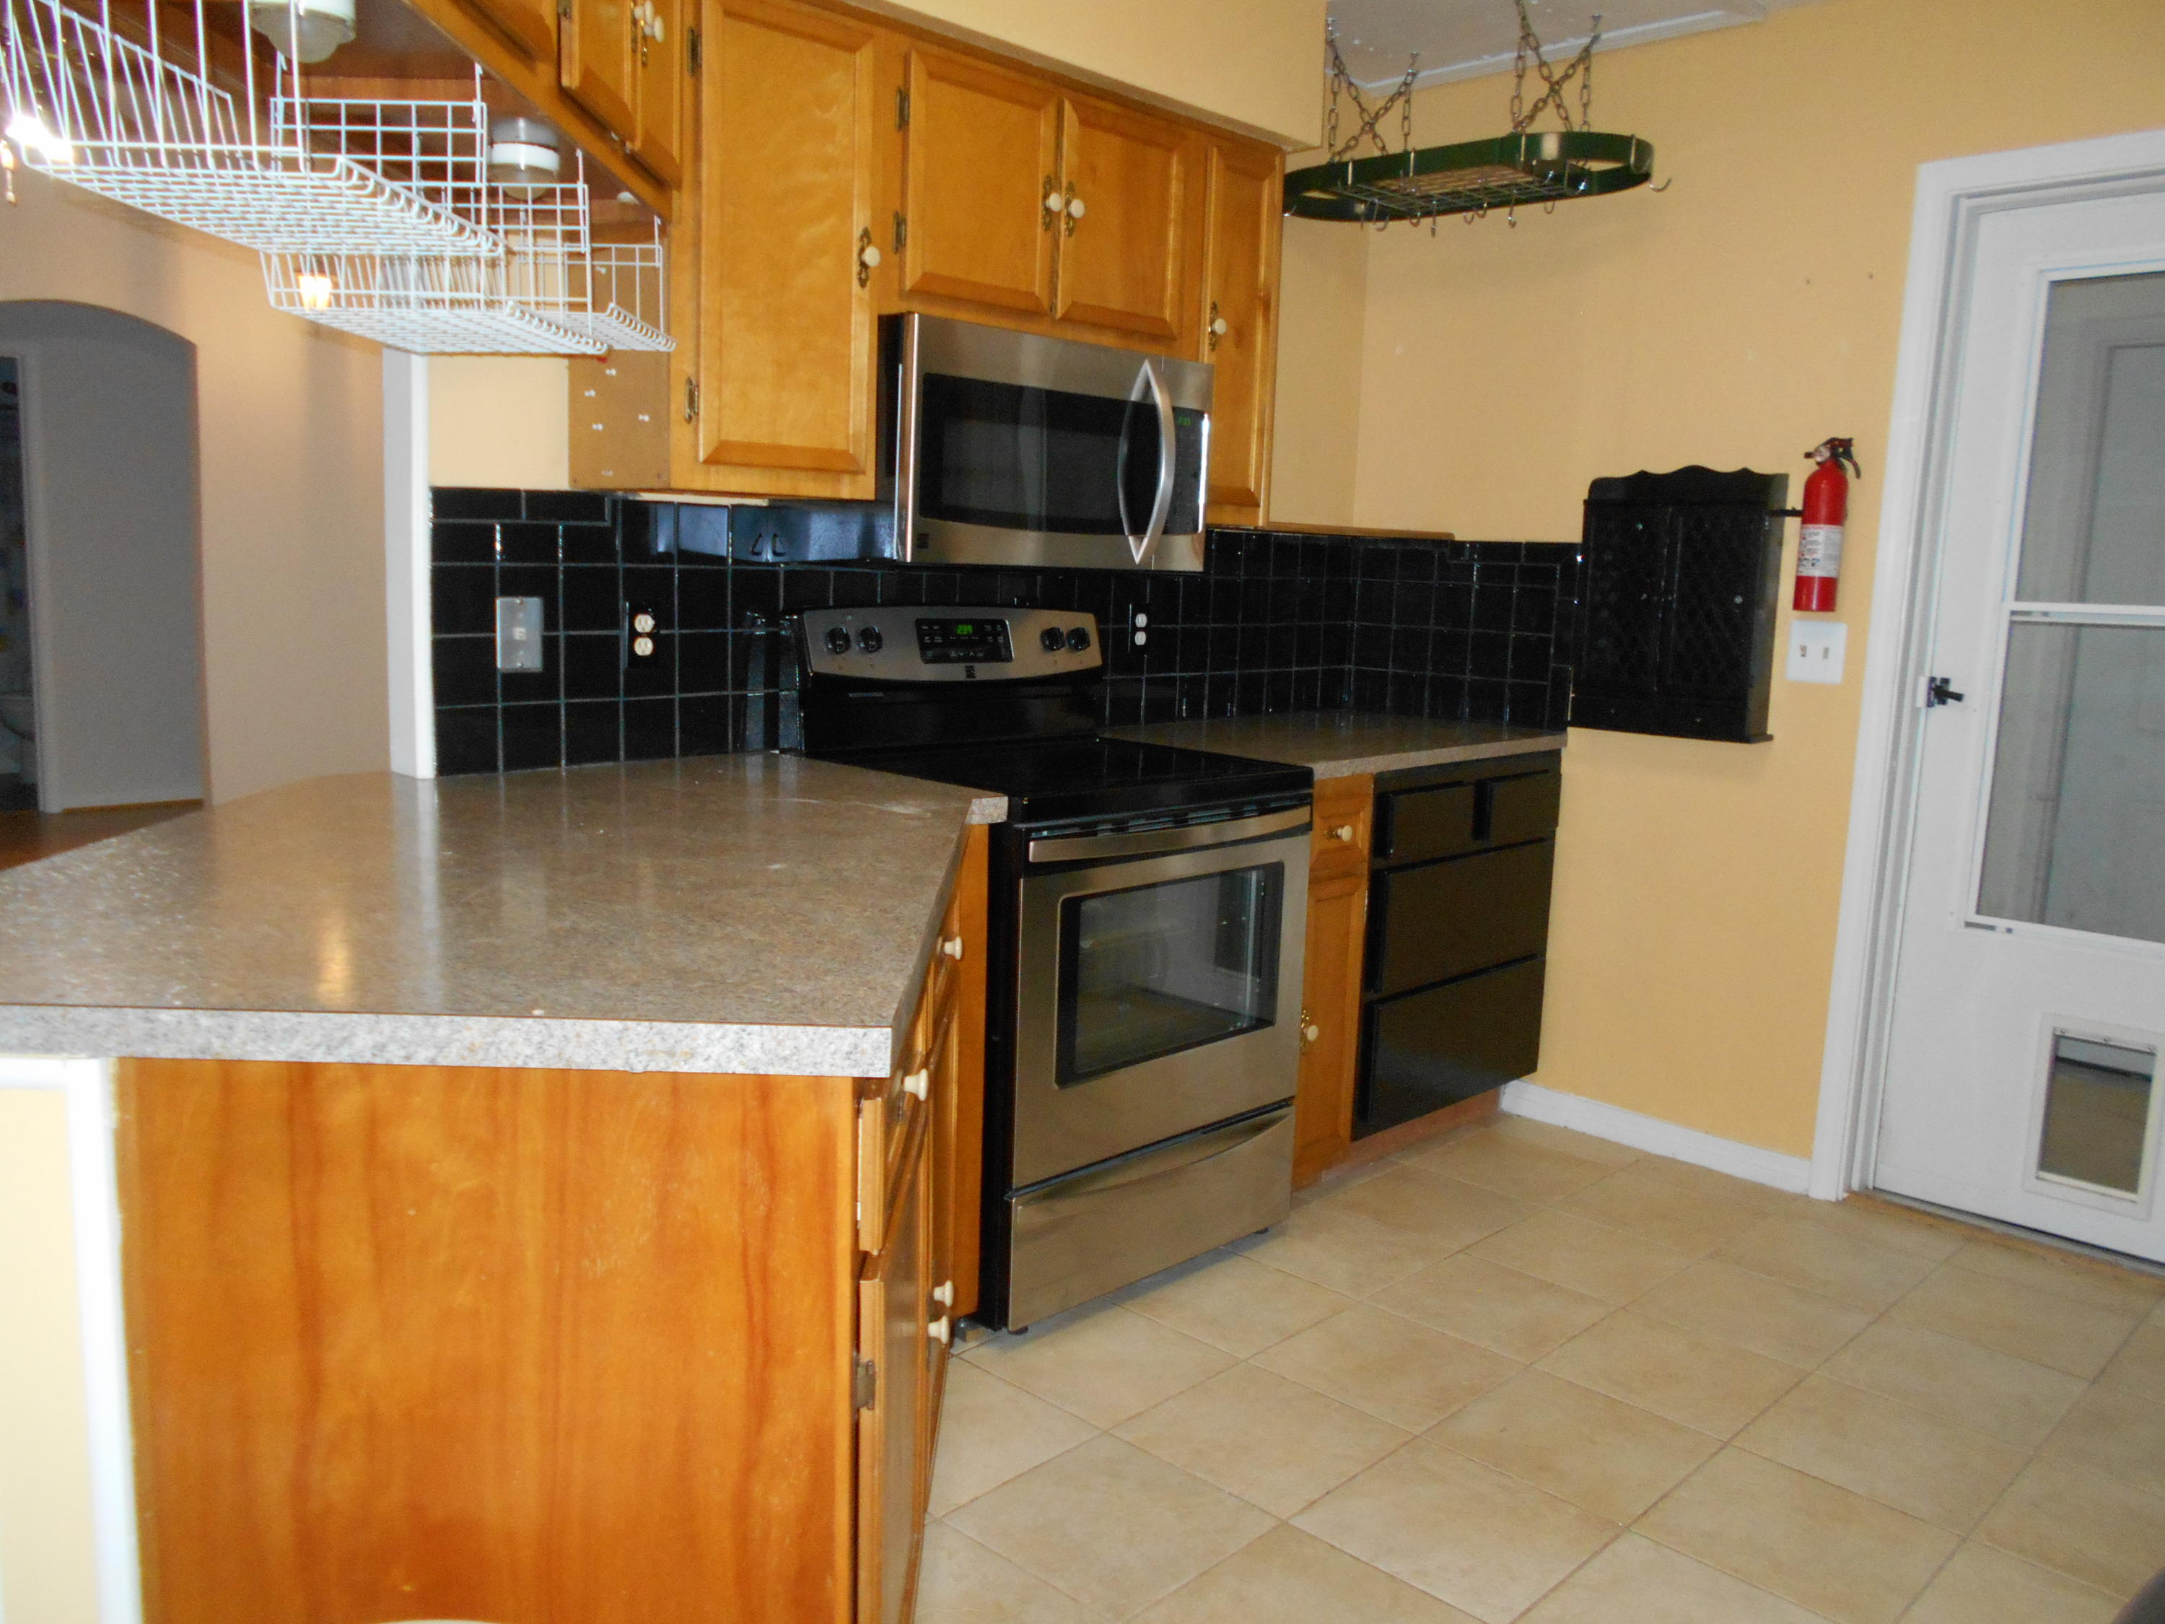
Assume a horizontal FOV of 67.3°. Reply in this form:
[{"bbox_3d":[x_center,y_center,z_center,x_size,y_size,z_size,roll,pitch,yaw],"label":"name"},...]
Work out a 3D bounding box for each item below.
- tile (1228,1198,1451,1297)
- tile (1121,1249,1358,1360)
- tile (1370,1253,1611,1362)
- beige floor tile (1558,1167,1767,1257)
[{"bbox_3d":[0.496,0.844,3.124,0.322,0.010,0.322,9,11,44],"label":"tile"},{"bbox_3d":[0.266,0.870,2.890,0.322,0.010,0.322,9,11,44],"label":"tile"},{"bbox_3d":[0.735,0.888,2.916,0.328,0.010,0.328,10,11,44],"label":"tile"},{"bbox_3d":[1.206,0.831,3.390,0.325,0.010,0.325,10,12,44],"label":"beige floor tile"}]

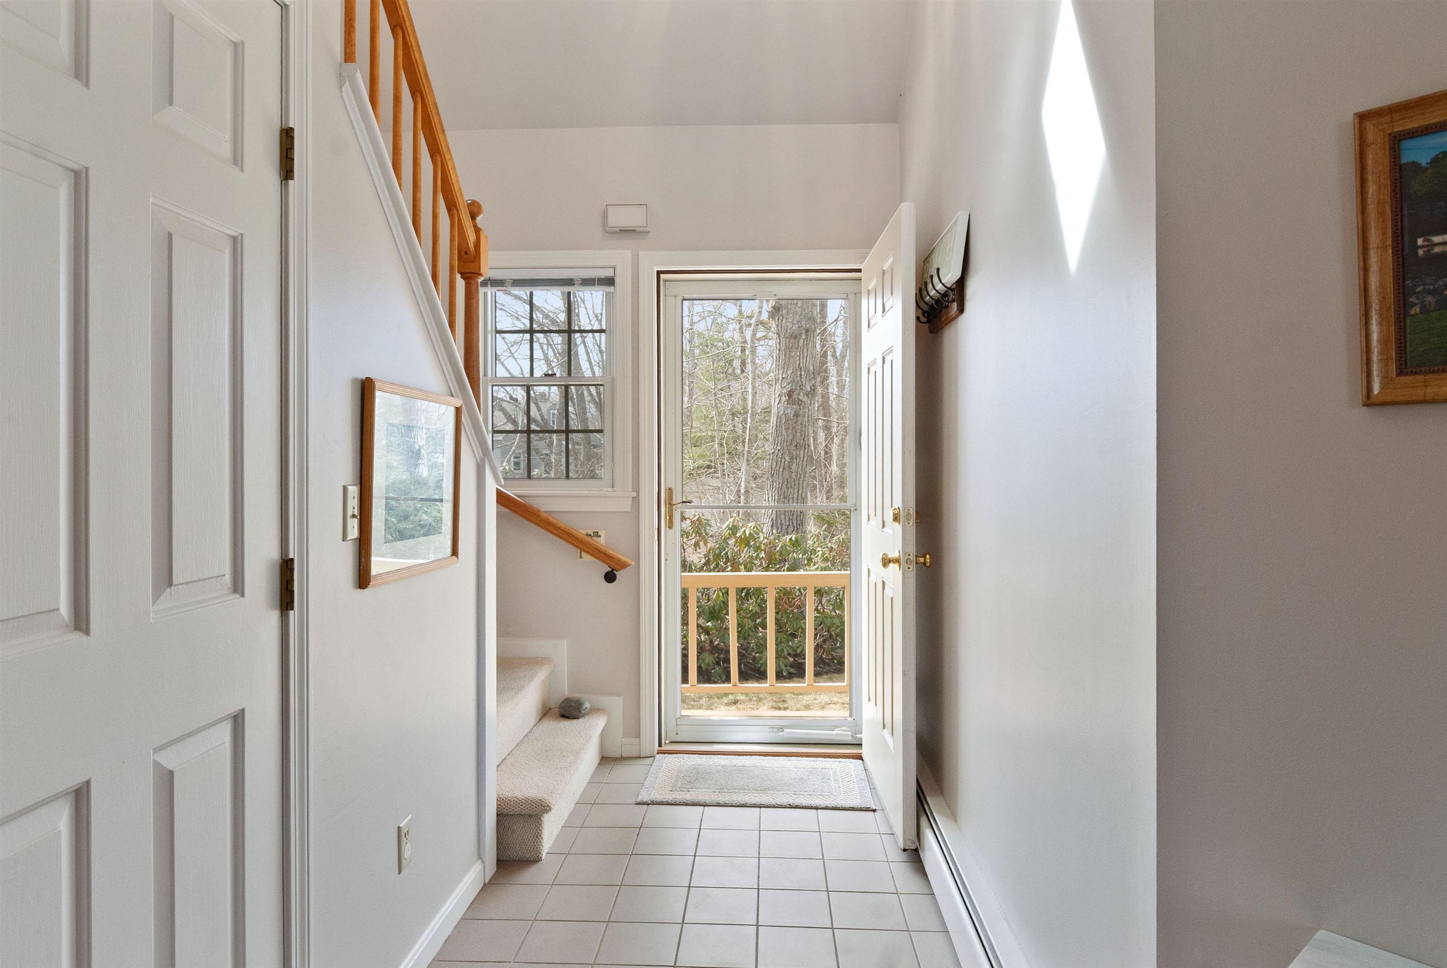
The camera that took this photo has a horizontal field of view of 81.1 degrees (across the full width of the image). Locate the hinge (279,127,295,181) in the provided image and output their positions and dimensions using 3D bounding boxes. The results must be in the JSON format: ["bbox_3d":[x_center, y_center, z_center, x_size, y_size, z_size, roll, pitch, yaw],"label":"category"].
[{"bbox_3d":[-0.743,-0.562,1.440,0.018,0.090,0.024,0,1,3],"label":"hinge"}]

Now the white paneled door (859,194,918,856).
[{"bbox_3d":[0.585,0.130,3.060,0.046,2.030,0.820,0,1,1],"label":"white paneled door"}]

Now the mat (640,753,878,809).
[{"bbox_3d":[0.132,1.133,3.225,0.850,0.012,0.460,0,1,3],"label":"mat"}]

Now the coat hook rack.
[{"bbox_3d":[0.627,-0.606,2.530,0.090,0.265,0.480,0,1,3],"label":"coat hook rack"}]

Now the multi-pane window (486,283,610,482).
[{"bbox_3d":[-0.742,-0.440,3.580,0.545,0.900,0.060,0,1,3],"label":"multi-pane window"}]

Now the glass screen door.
[{"bbox_3d":[0.177,0.114,3.620,0.860,2.000,0.045,0,1,3],"label":"glass screen door"}]

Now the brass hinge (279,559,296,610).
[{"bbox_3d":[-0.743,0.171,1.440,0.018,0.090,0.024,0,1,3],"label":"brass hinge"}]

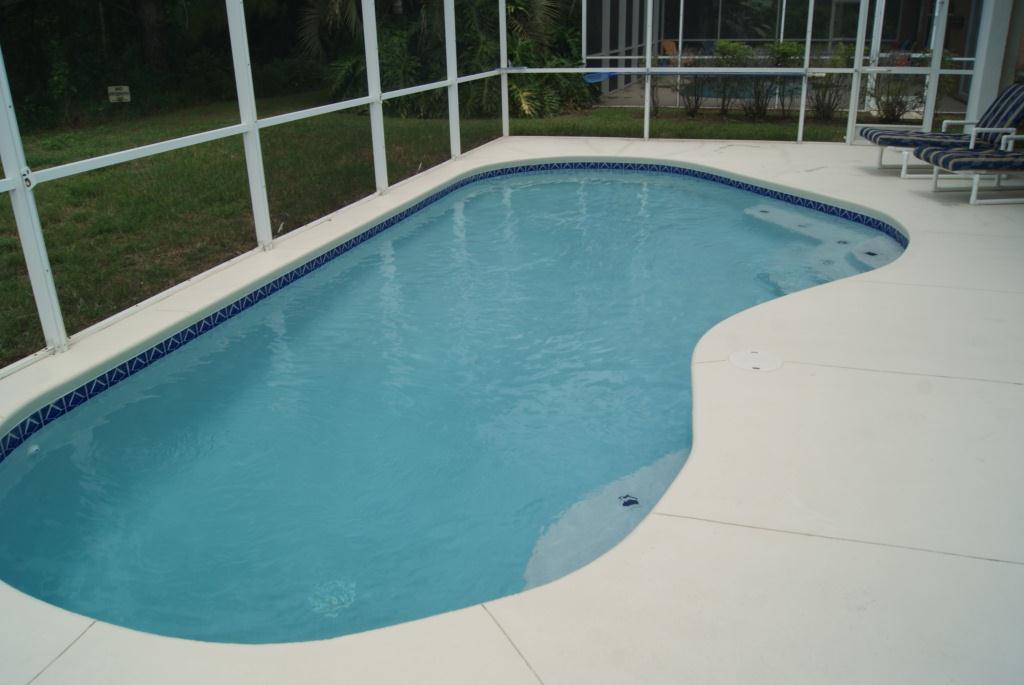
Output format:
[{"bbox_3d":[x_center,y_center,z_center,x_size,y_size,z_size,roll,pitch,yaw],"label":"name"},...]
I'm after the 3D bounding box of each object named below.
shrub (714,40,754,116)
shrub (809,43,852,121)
[{"bbox_3d":[4.077,-4.838,14.086,0.720,1.305,0.720,6,24,16],"label":"shrub"},{"bbox_3d":[5.512,-4.517,13.303,0.780,1.265,0.780,6,24,16],"label":"shrub"}]

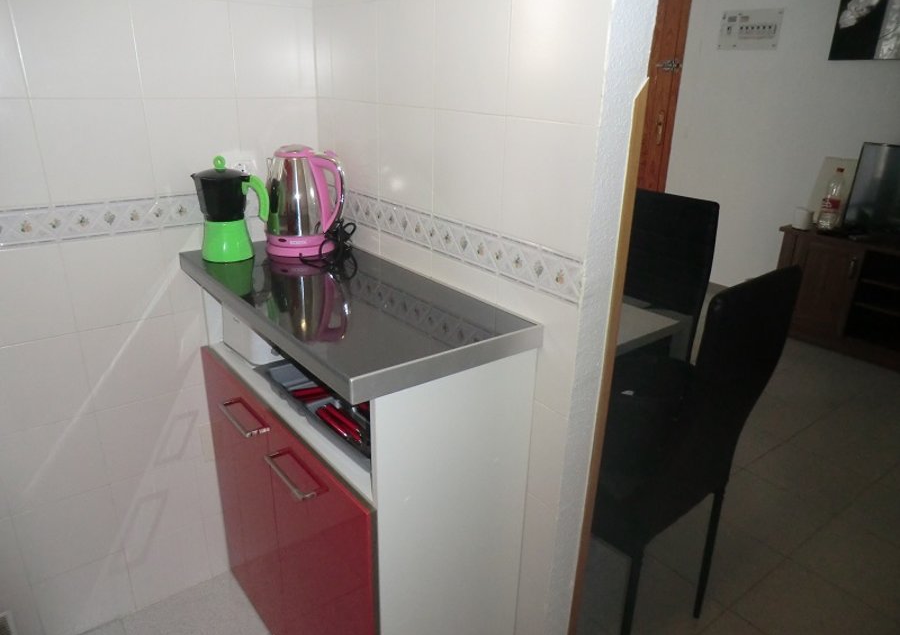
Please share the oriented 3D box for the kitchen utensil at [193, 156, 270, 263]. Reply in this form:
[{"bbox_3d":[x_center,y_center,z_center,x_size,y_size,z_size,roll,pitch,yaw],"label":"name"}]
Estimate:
[{"bbox_3d":[-0.490,-0.248,1.407,0.166,0.226,0.115,1,21,-1],"label":"kitchen utensil"}]

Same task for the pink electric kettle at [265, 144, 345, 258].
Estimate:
[{"bbox_3d":[-0.339,-0.278,1.472,0.195,0.243,0.158,4,21,7],"label":"pink electric kettle"}]

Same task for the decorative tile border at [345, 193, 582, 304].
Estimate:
[{"bbox_3d":[-0.053,-0.179,1.300,0.012,0.072,0.842,-15,26,-36],"label":"decorative tile border"}]

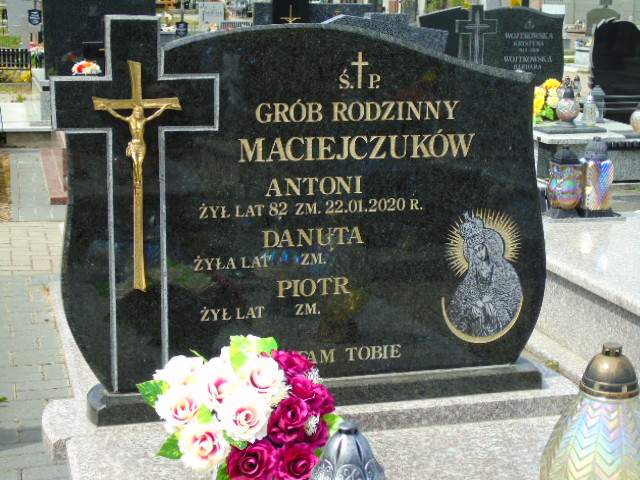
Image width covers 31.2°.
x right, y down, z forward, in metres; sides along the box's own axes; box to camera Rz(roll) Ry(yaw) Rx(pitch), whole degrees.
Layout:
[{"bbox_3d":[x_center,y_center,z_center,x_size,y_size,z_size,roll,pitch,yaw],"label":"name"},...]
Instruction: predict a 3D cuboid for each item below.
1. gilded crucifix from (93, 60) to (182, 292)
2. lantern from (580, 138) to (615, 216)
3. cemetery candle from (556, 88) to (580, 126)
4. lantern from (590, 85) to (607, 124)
[{"bbox_3d":[-0.552,-0.191,3.455,0.260,0.700,0.060,-3,12,-15],"label":"gilded crucifix"},{"bbox_3d":[1.295,-0.296,5.350,0.145,0.350,0.145,-3,12,-15],"label":"lantern"},{"bbox_3d":[2.038,-1.087,9.400,0.195,0.305,0.195,-3,12,-15],"label":"cemetery candle"},{"bbox_3d":[2.405,-1.179,9.900,0.130,0.325,0.130,-3,12,-15],"label":"lantern"}]

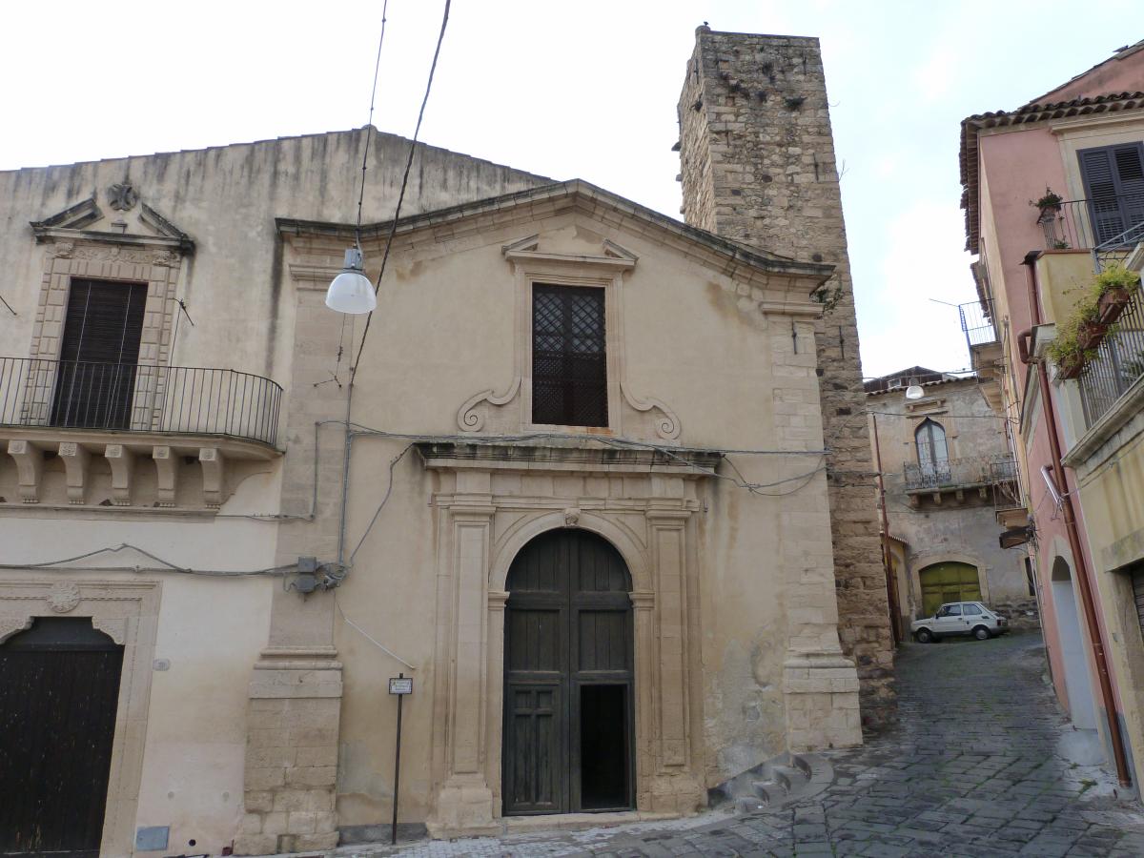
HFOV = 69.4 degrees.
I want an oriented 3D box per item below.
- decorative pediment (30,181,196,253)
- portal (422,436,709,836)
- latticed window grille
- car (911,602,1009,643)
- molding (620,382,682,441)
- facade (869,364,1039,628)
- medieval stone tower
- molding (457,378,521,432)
[{"bbox_3d":[-7.173,-3.325,12.991,2.280,1.160,0.360,2,-13,-12],"label":"decorative pediment"},{"bbox_3d":[-0.006,3.164,13.003,5.000,5.660,0.800,2,-13,-12],"label":"portal"},{"bbox_3d":[-0.030,-1.293,14.258,1.310,2.550,0.250,2,-13,-12],"label":"latticed window grille"},{"bbox_3d":[13.491,6.777,28.992,3.050,1.335,1.380,-13,-18,38],"label":"car"},{"bbox_3d":[1.337,-0.287,14.157,1.070,1.010,0.140,2,-13,-12],"label":"molding"},{"bbox_3d":[13.935,2.788,31.287,5.600,10.000,1.500,-11,-17,37],"label":"facade"},{"bbox_3d":[4.045,-1.269,17.112,2.750,14.000,2.600,1,-13,-4],"label":"medieval stone tower"},{"bbox_3d":[-1.351,-0.415,13.610,1.070,0.970,0.140,2,-13,-12],"label":"molding"}]

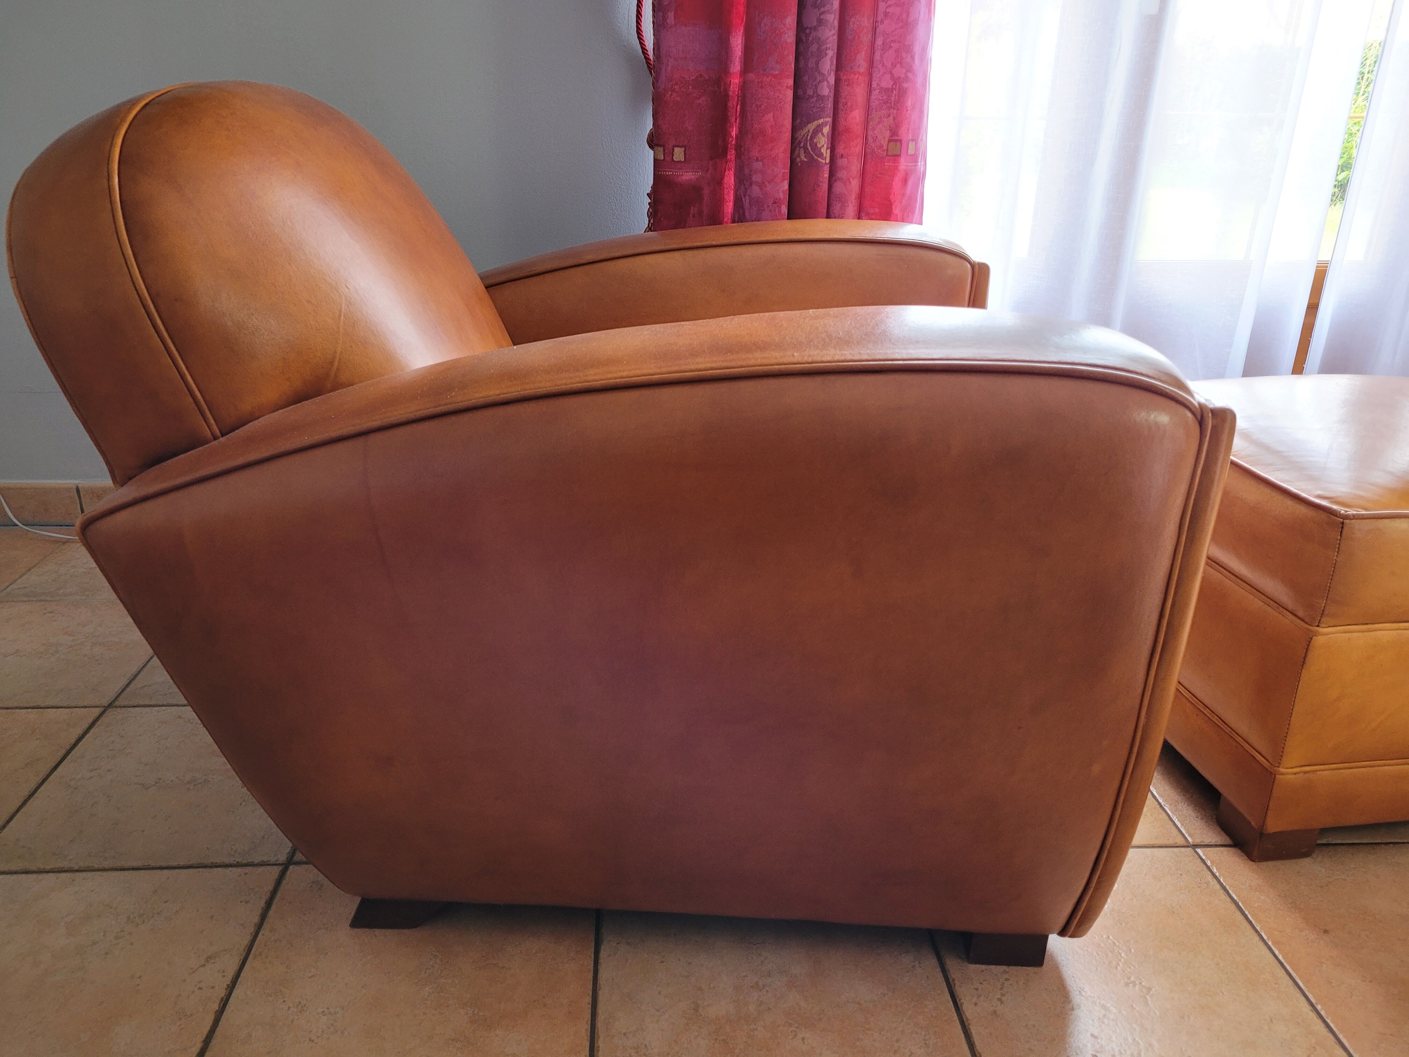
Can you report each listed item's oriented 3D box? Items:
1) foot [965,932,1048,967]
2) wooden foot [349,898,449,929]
[{"bbox_3d":[0.289,0.382,1.030,0.069,0.044,0.068,2,21,2],"label":"foot"},{"bbox_3d":[-0.298,0.359,1.054,0.090,0.044,0.068,2,21,2],"label":"wooden foot"}]

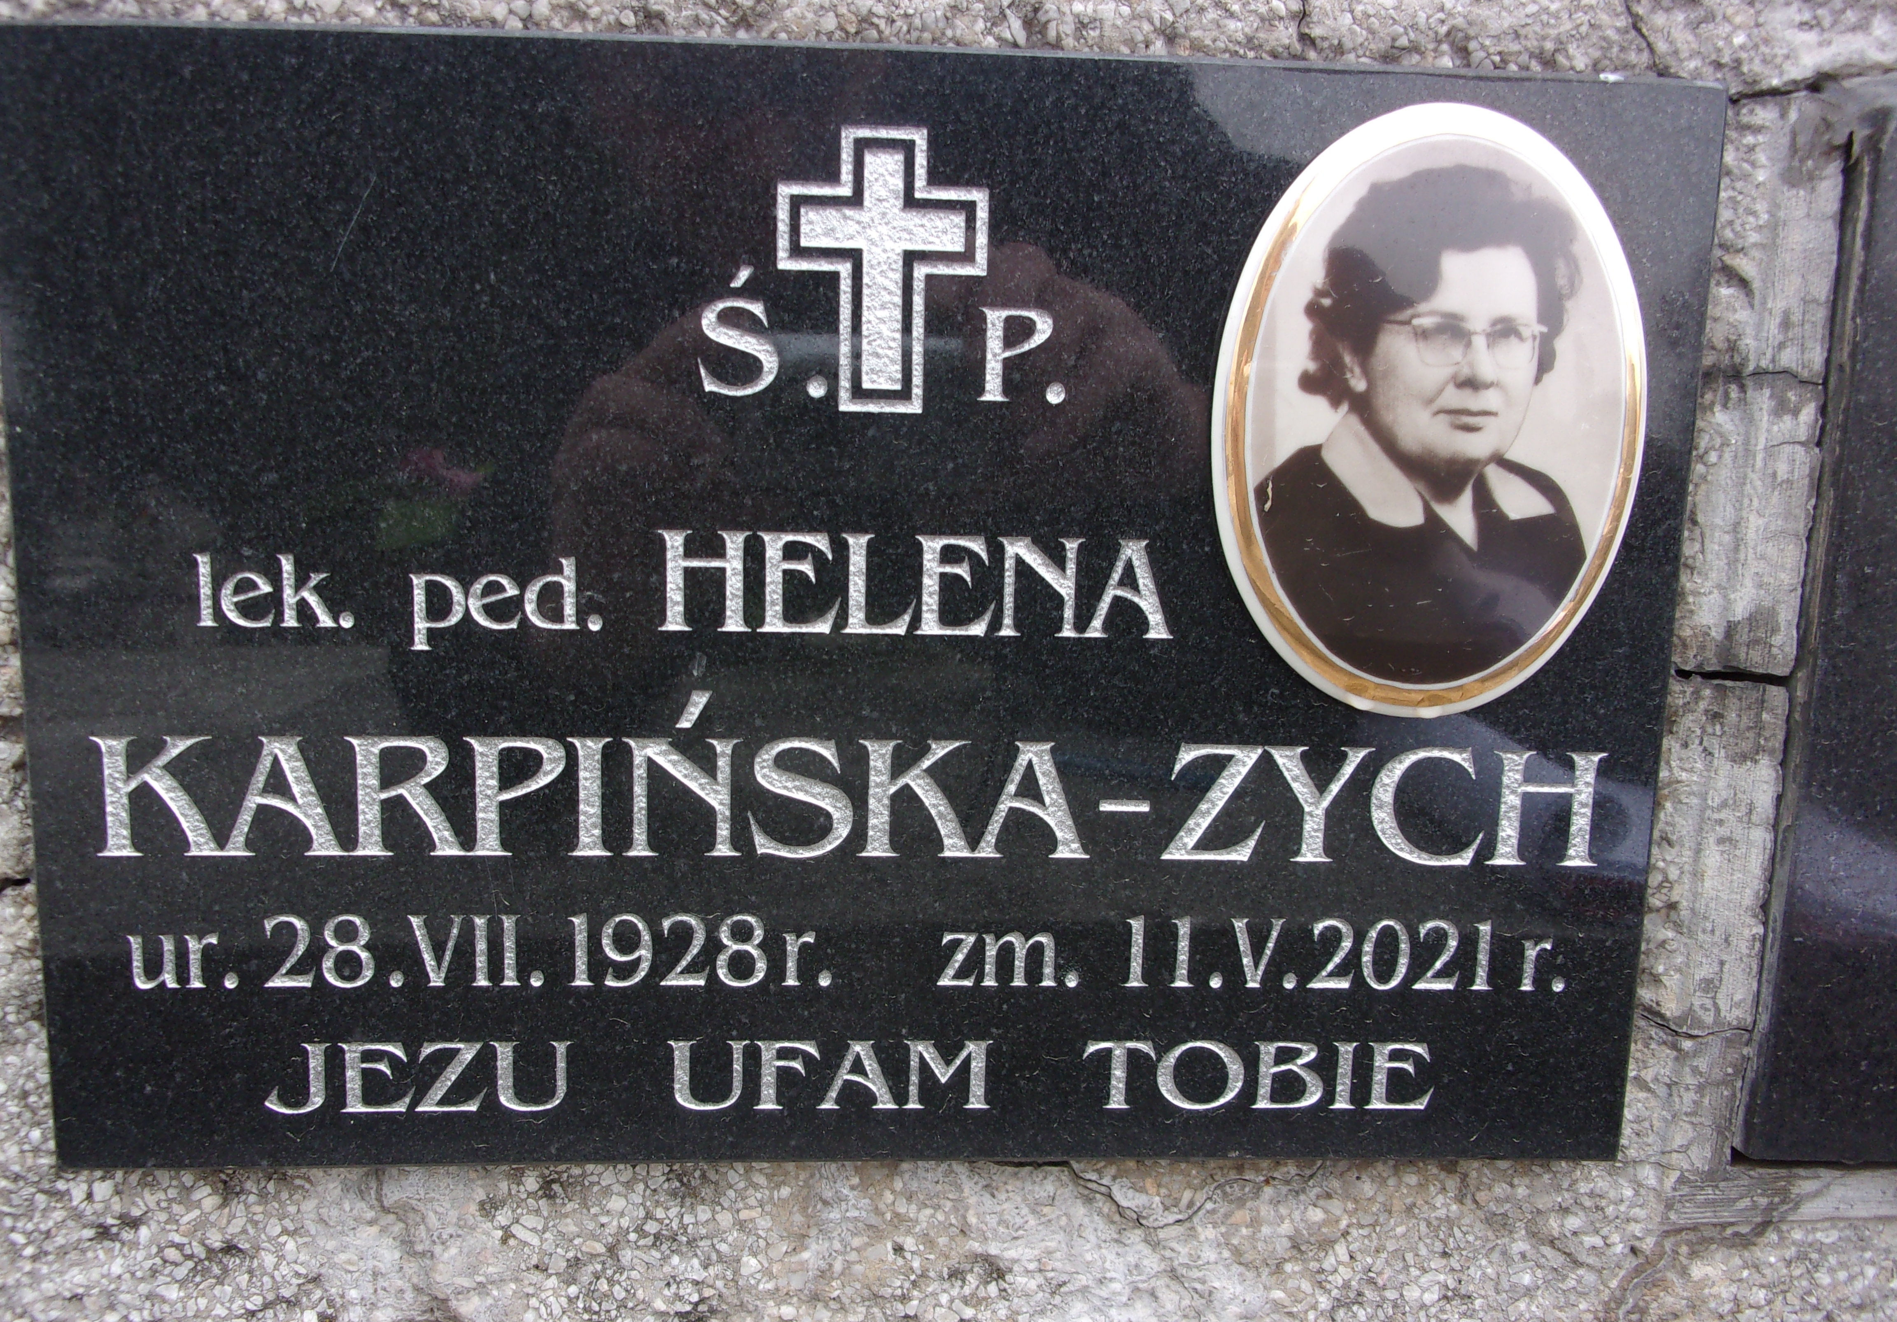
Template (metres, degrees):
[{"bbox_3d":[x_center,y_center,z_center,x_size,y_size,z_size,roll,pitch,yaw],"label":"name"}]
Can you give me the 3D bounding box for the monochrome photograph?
[{"bbox_3d":[0.090,-0.045,0.284,0.082,0.112,0.010,1,9,-3],"label":"monochrome photograph"}]

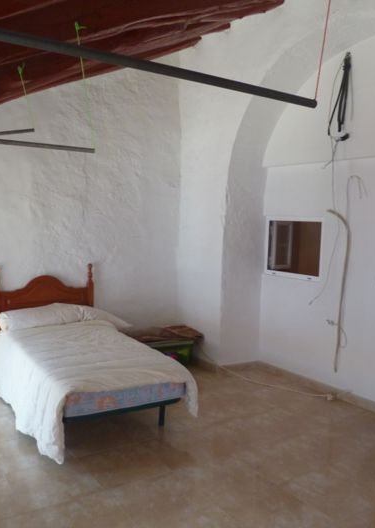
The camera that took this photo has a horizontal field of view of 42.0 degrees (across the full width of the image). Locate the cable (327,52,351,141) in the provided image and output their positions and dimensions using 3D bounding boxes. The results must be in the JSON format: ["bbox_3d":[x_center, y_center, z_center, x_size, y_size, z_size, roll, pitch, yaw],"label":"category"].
[{"bbox_3d":[1.420,-1.583,4.578,0.100,0.780,0.210,-1,6,-32],"label":"cable"}]

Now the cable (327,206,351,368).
[{"bbox_3d":[1.419,0.264,4.701,0.060,1.550,0.250,-1,6,-32],"label":"cable"}]

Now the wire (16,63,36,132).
[{"bbox_3d":[-1.251,-1.291,3.799,0.130,0.500,0.060,-1,6,-33],"label":"wire"}]

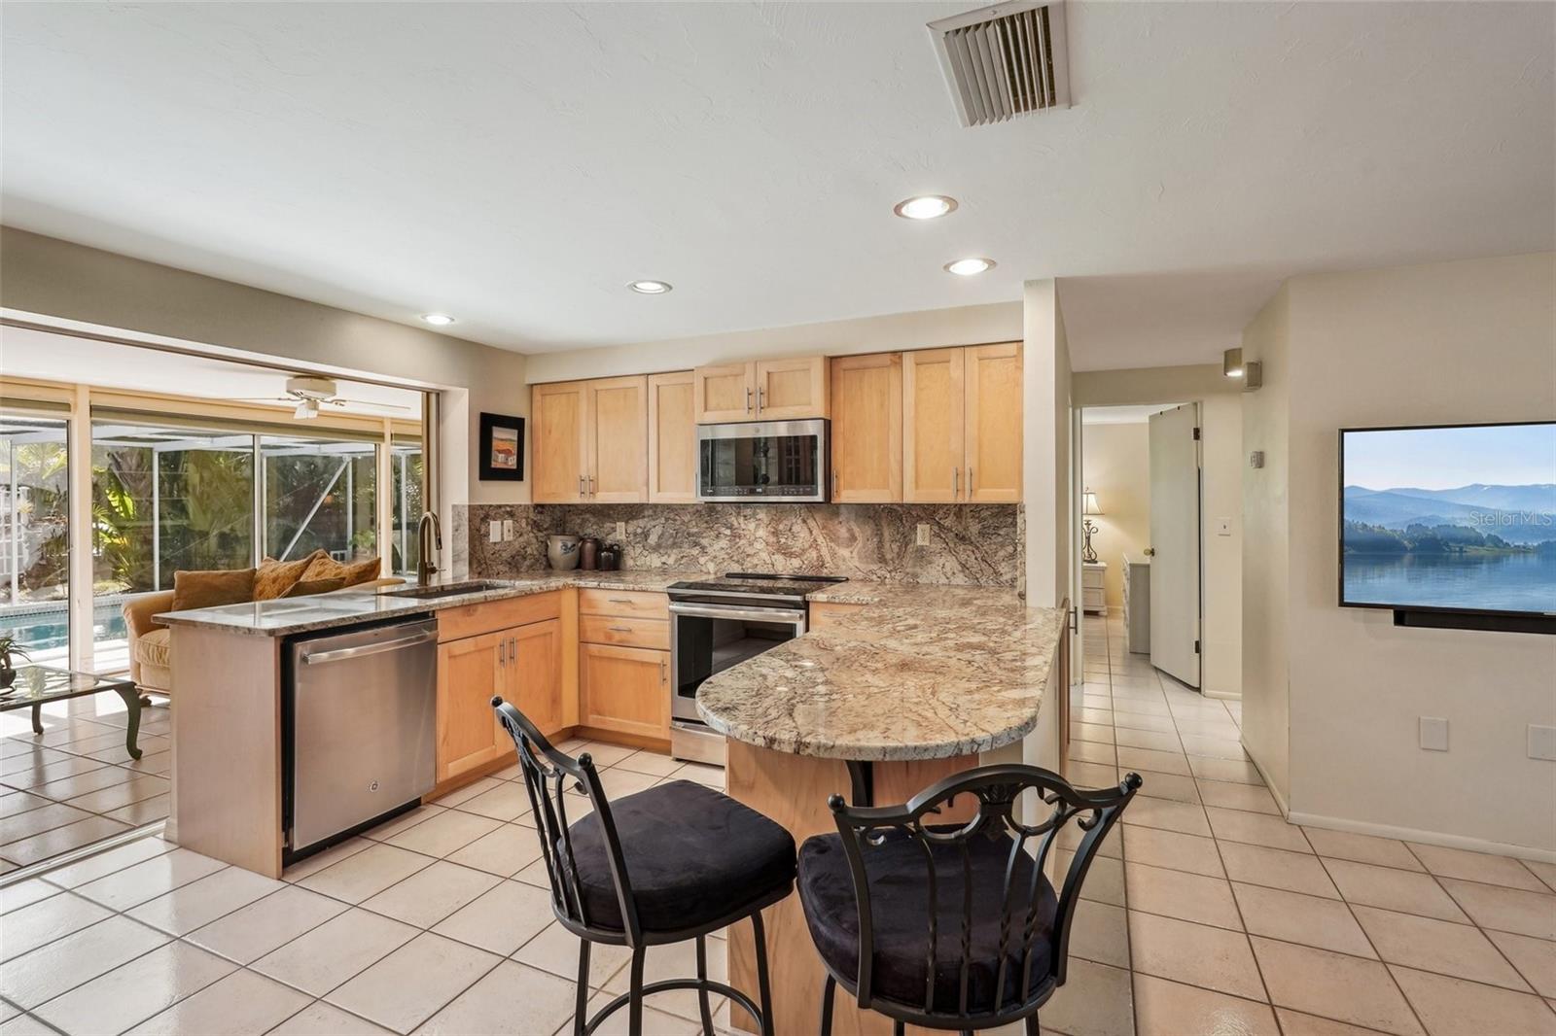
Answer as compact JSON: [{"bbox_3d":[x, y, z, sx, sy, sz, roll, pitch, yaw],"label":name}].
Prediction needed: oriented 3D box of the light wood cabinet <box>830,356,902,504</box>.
[{"bbox_3d":[0.515,-0.453,3.667,0.379,0.757,0.330,0,1,23],"label":"light wood cabinet"}]

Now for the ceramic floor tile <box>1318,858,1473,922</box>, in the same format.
[{"bbox_3d":[2.139,1.299,2.415,0.330,0.010,0.330,0,1,24],"label":"ceramic floor tile"}]

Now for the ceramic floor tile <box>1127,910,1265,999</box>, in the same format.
[{"bbox_3d":[1.258,1.320,2.097,0.331,0.010,0.331,0,1,25],"label":"ceramic floor tile"}]

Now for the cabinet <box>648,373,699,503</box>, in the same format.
[{"bbox_3d":[-0.541,-0.466,4.191,0.380,0.768,0.325,0,1,24],"label":"cabinet"}]

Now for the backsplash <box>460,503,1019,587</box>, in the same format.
[{"bbox_3d":[-0.275,0.142,3.769,2.960,0.440,0.810,0,1,23],"label":"backsplash"}]

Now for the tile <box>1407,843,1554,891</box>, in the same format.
[{"bbox_3d":[2.598,1.307,2.581,0.331,0.010,0.285,0,1,25],"label":"tile"}]

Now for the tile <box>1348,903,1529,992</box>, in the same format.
[{"bbox_3d":[2.030,1.325,2.145,0.331,0.012,0.331,0,1,24],"label":"tile"}]

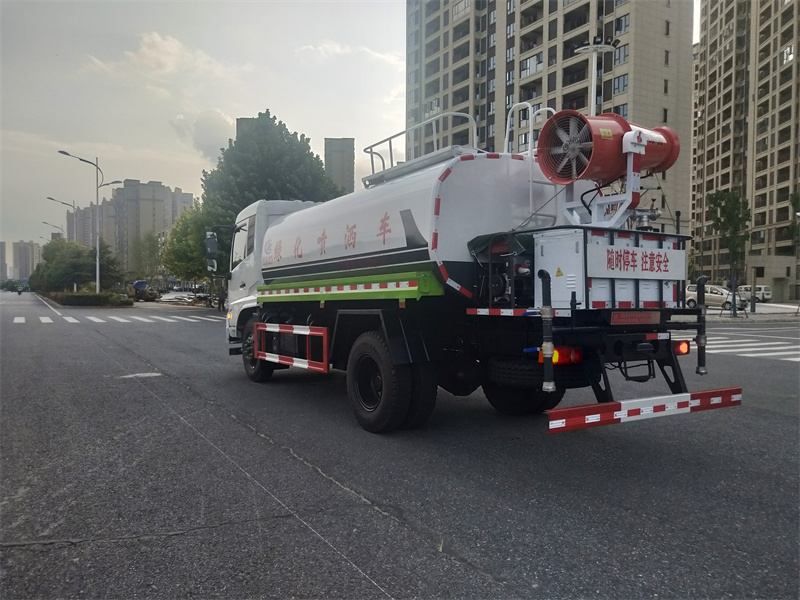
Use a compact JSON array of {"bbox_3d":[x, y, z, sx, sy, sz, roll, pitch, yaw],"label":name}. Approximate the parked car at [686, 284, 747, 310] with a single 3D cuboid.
[{"bbox_3d":[24.105,-0.192,43.986,1.680,1.770,4.250,0,1,-37],"label":"parked car"}]

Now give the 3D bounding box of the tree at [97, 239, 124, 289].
[{"bbox_3d":[-28.336,-2.809,55.950,3.500,6.301,3.500,0,1,-27],"label":"tree"}]

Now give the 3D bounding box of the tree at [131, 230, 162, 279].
[{"bbox_3d":[-38.588,-5.398,87.917,5.000,10.373,5.000,0,1,-24],"label":"tree"}]

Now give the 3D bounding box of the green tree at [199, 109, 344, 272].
[{"bbox_3d":[-10.055,-7.122,44.877,10.800,15.426,10.300,0,1,-13],"label":"green tree"}]

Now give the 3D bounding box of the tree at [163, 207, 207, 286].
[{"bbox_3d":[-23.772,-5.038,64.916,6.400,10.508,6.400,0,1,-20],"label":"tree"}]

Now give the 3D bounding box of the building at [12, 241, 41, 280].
[{"bbox_3d":[-465.299,-42.410,719.512,30.000,60.966,18.000,0,1,-33],"label":"building"}]

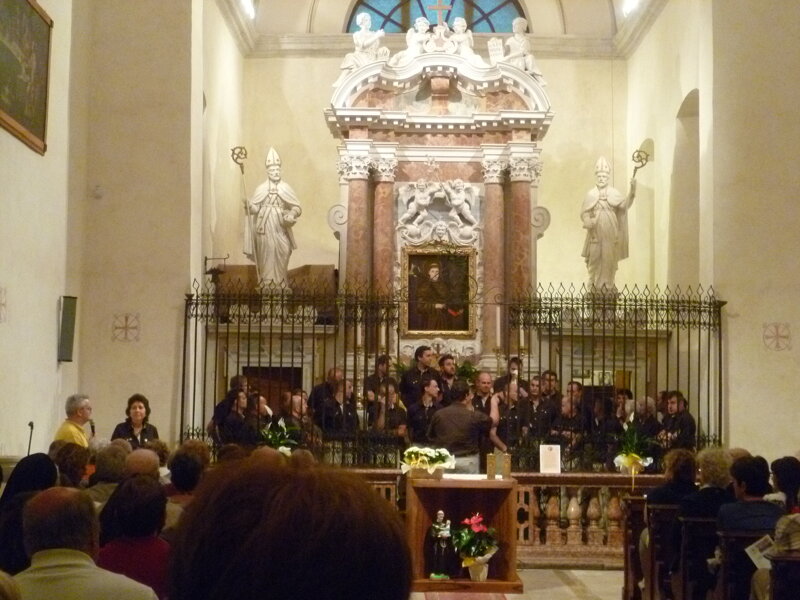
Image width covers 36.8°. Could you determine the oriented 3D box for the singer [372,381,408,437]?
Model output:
[{"bbox_3d":[-0.125,1.704,13.035,0.460,1.680,0.360,2,-5,-20],"label":"singer"}]

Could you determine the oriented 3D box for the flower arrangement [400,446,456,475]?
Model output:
[{"bbox_3d":[0.245,1.404,10.350,0.470,0.280,0.340,1,-4,1],"label":"flower arrangement"}]

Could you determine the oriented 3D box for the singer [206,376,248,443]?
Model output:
[{"bbox_3d":[-1.884,1.682,13.134,0.380,1.700,0.480,0,-5,15],"label":"singer"}]

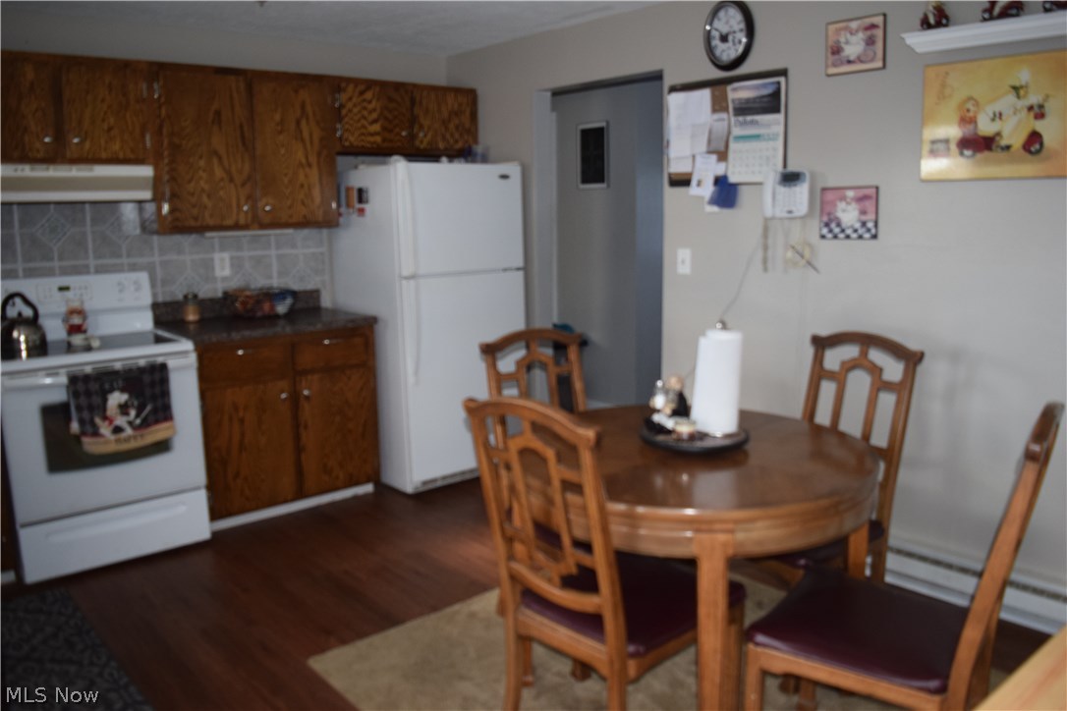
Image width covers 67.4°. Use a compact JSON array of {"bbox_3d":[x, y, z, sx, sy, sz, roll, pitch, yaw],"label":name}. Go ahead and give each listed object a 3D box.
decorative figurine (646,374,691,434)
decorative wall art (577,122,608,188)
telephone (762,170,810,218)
[{"bbox_3d":[0.439,0.155,2.565,0.125,0.170,0.125,-11,15,-43],"label":"decorative figurine"},{"bbox_3d":[0.402,-1.345,5.370,0.025,0.425,0.275,-10,14,-39],"label":"decorative wall art"},{"bbox_3d":[1.037,-0.660,3.280,0.070,0.185,0.185,-10,14,-39],"label":"telephone"}]

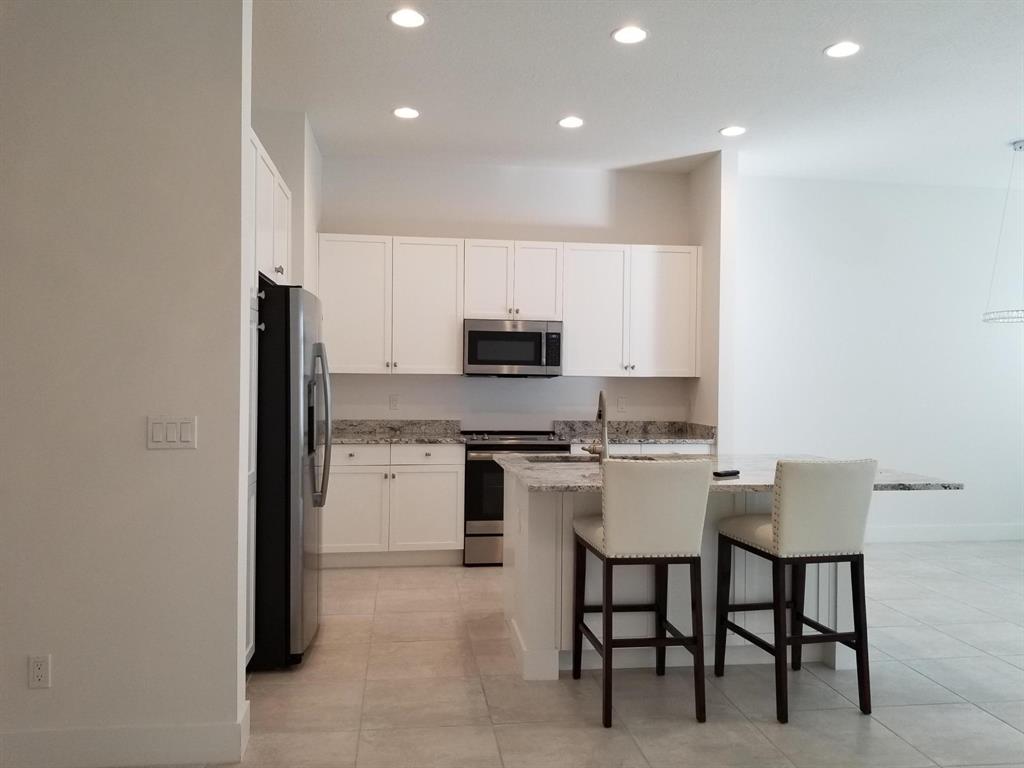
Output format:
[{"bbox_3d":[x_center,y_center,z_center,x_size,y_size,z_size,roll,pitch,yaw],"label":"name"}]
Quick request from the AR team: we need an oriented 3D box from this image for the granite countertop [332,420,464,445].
[{"bbox_3d":[-0.898,0.356,5.667,1.070,0.136,0.650,1,0,-8],"label":"granite countertop"}]

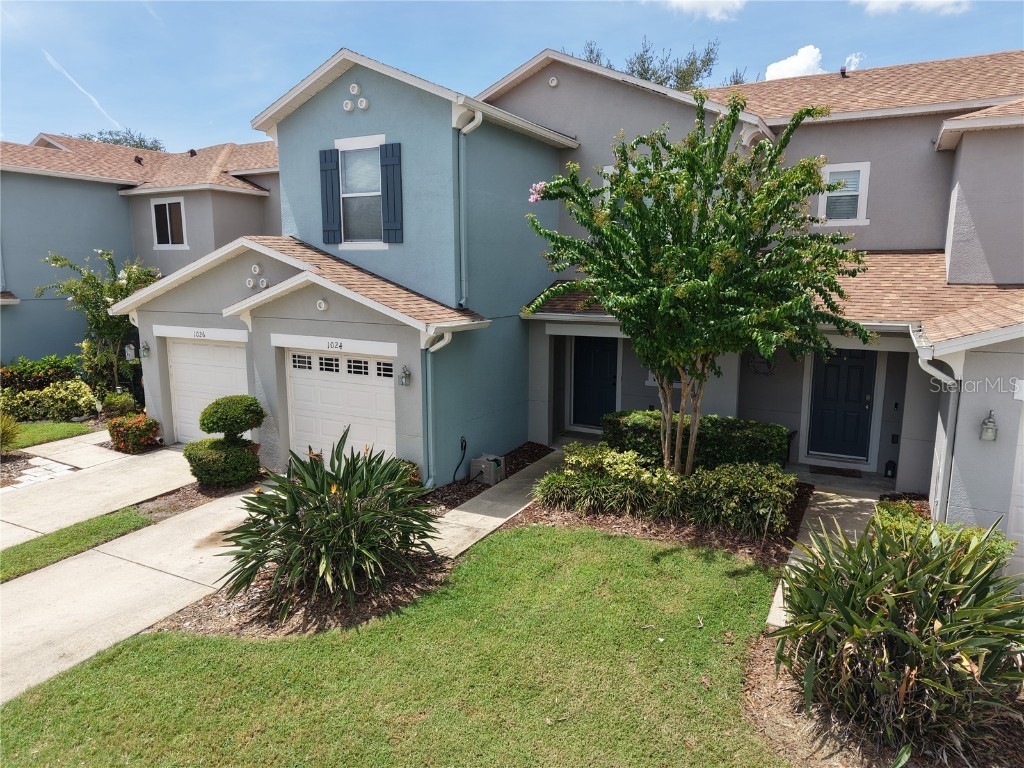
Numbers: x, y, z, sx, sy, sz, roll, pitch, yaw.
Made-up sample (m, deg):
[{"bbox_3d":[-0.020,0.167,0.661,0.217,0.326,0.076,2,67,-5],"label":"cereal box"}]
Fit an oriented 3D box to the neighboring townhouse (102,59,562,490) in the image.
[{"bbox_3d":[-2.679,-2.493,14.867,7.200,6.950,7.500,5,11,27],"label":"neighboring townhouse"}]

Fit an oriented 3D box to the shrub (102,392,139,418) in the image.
[{"bbox_3d":[-9.012,0.458,16.315,0.760,0.580,0.740,5,11,27],"label":"shrub"}]

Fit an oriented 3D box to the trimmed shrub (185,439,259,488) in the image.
[{"bbox_3d":[-4.740,1.249,11.623,1.200,0.680,1.180,5,11,27],"label":"trimmed shrub"}]

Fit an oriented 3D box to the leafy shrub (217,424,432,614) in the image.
[{"bbox_3d":[-1.965,1.402,7.772,2.200,1.660,2.150,0,10,0],"label":"leafy shrub"}]

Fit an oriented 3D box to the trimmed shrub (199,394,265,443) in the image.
[{"bbox_3d":[-4.589,0.569,11.624,1.020,0.790,1.020,5,11,27],"label":"trimmed shrub"}]

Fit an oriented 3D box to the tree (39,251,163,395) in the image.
[{"bbox_3d":[-10.533,-1.552,18.303,3.200,3.800,3.000,5,11,27],"label":"tree"}]

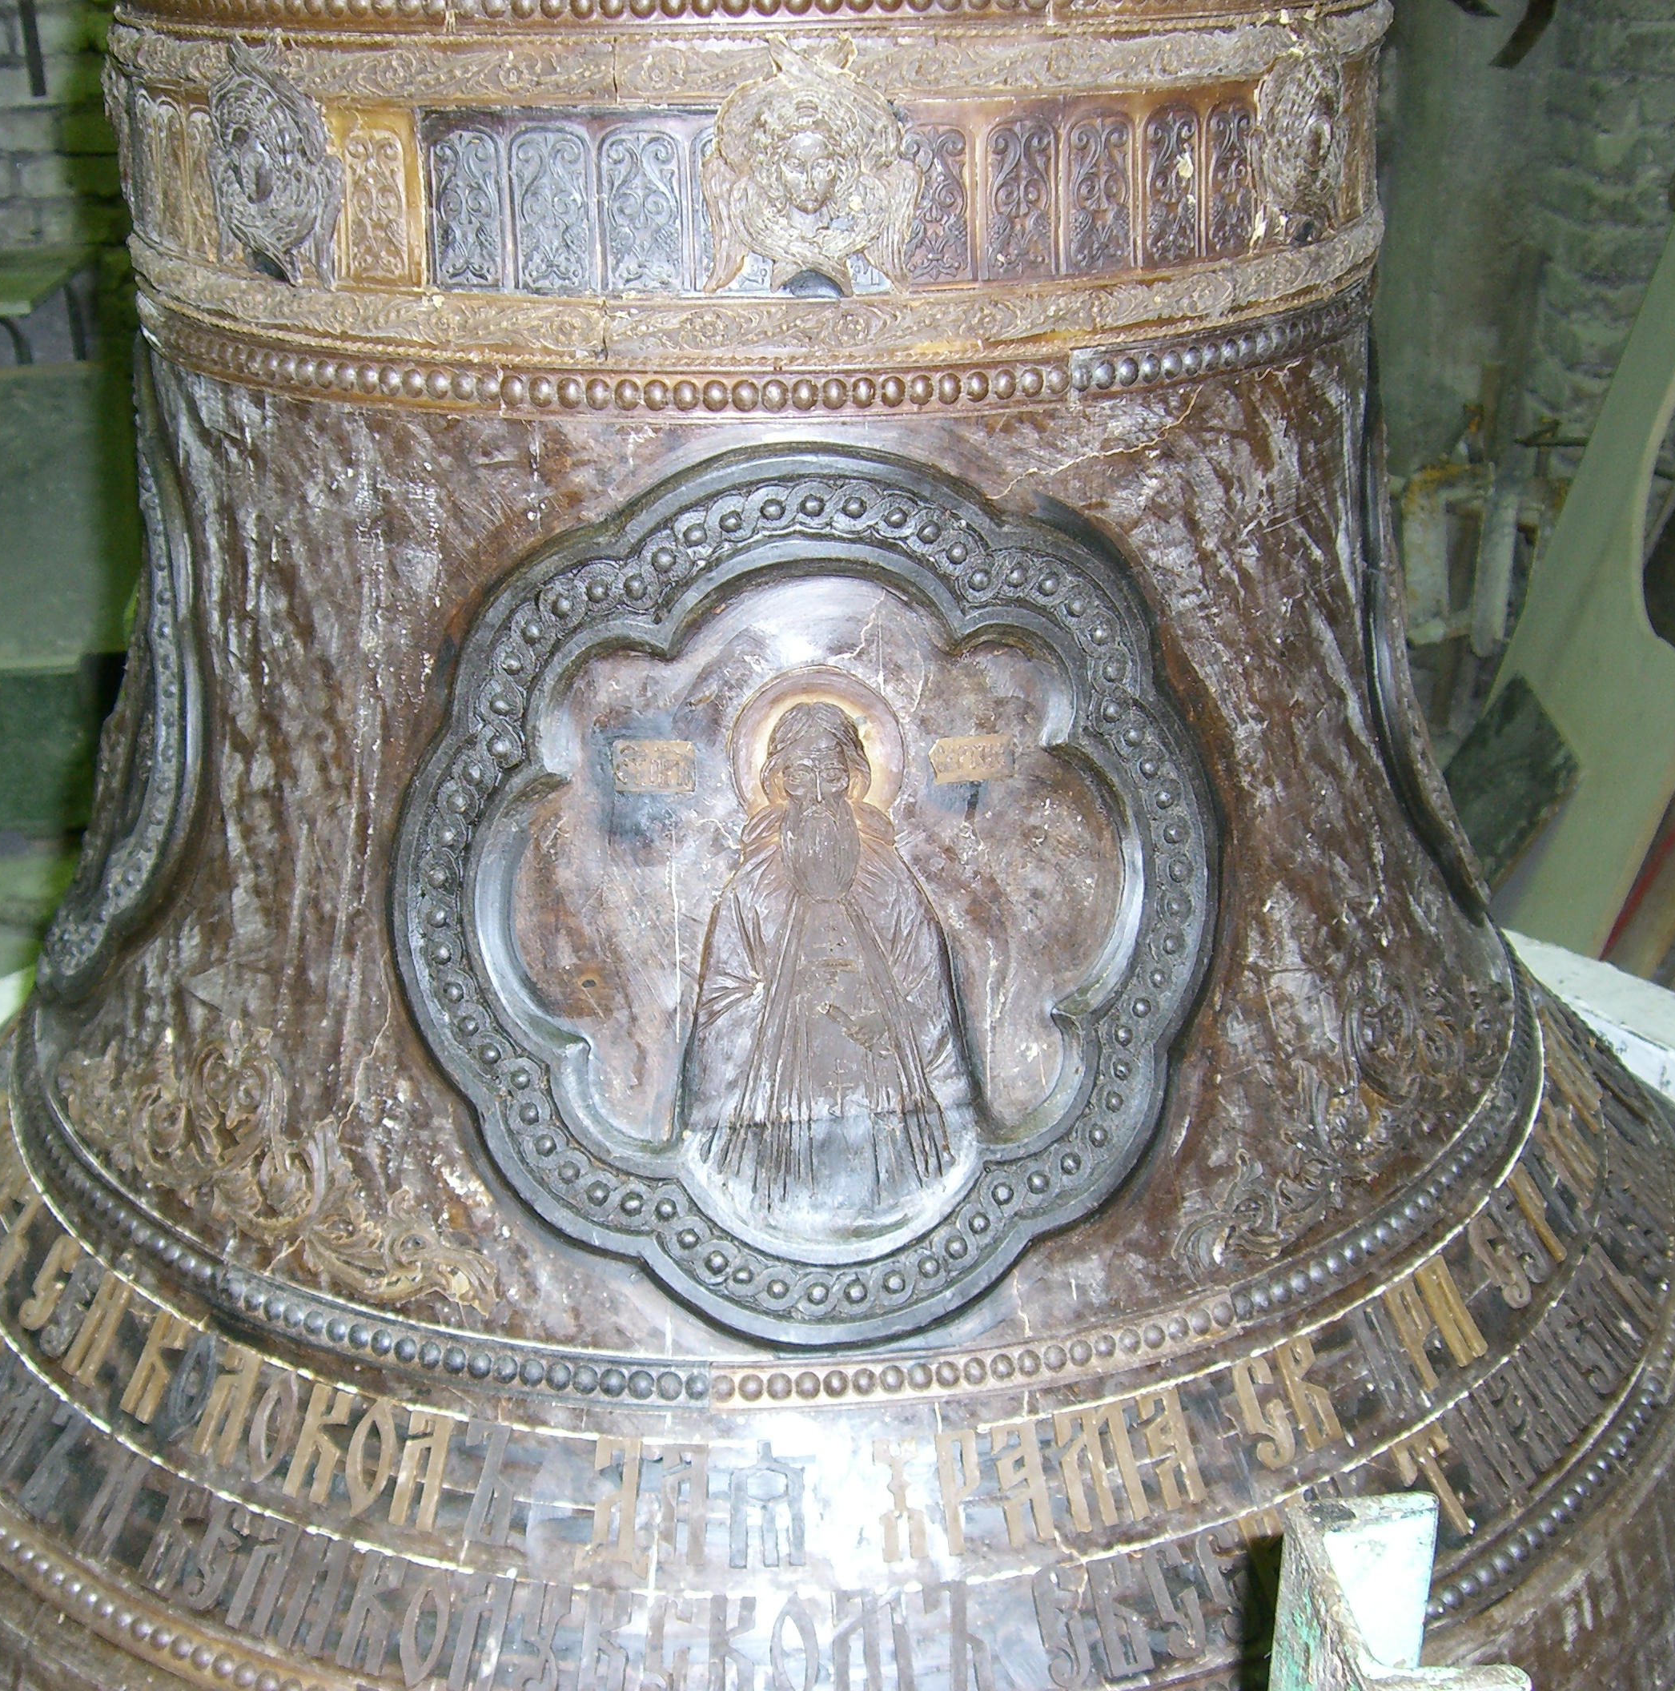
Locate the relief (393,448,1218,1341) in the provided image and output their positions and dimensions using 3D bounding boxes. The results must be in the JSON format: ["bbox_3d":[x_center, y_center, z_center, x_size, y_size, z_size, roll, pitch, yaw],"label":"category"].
[{"bbox_3d":[-0.009,0.024,1.193,0.415,0.430,0.102,-2,11,-4],"label":"relief"}]

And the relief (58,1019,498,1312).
[{"bbox_3d":[-0.319,0.137,1.304,0.394,0.111,0.050,20,14,39],"label":"relief"}]

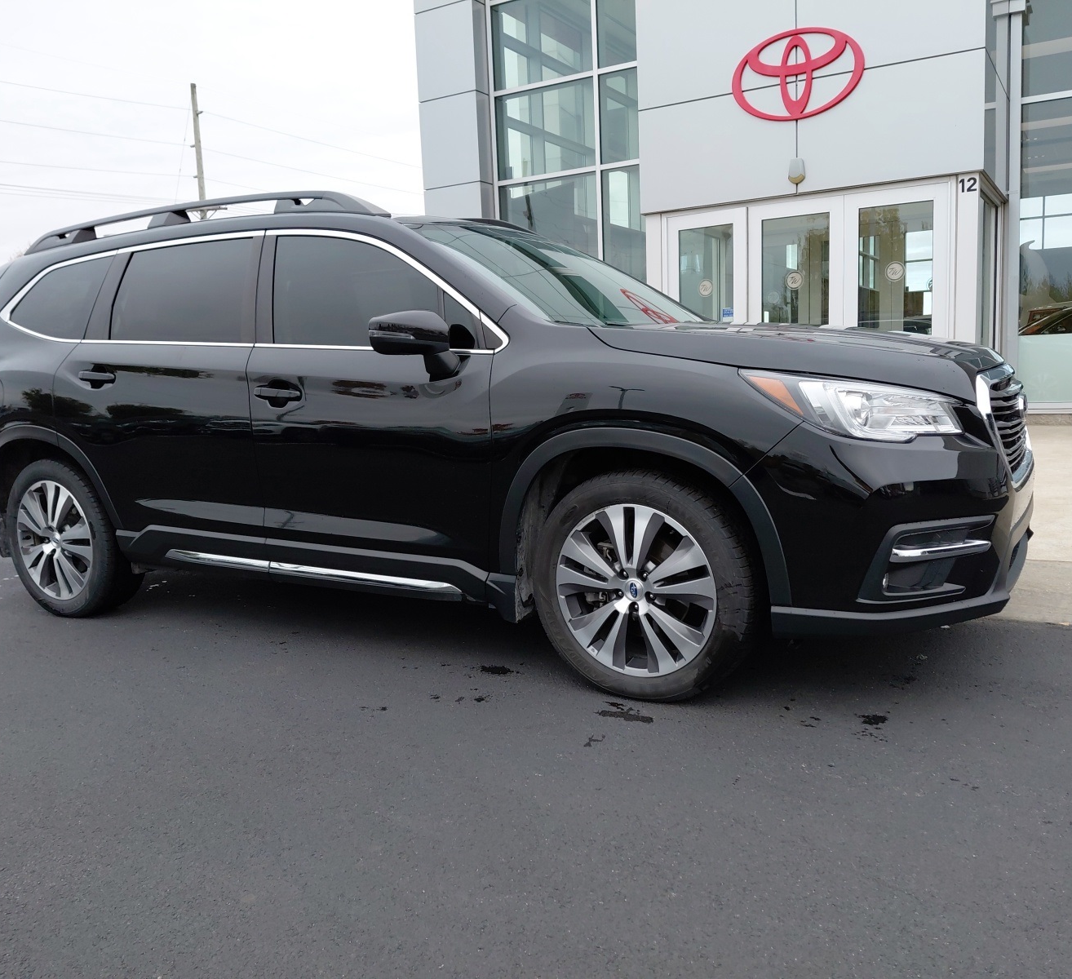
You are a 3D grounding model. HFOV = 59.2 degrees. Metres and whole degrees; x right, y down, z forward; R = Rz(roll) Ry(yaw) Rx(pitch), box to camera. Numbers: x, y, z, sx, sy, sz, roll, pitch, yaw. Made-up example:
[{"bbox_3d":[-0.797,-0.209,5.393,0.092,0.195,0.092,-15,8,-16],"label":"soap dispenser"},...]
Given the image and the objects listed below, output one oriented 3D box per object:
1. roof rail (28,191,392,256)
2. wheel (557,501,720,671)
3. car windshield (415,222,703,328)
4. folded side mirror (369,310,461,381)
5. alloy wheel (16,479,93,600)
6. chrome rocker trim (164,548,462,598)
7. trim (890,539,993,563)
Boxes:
[{"bbox_3d":[-1.533,-1.136,4.101,2.280,0.145,0.080,2,10,29],"label":"roof rail"},{"bbox_3d":[0.349,0.299,2.998,0.547,0.547,0.200,2,10,31],"label":"wheel"},{"bbox_3d":[0.180,-0.863,3.842,0.870,0.130,1.520,37,25,19],"label":"car windshield"},{"bbox_3d":[-0.399,-0.469,3.095,0.275,0.218,0.190,-3,8,0],"label":"folded side mirror"},{"bbox_3d":[-2.166,0.219,4.419,0.547,0.547,0.200,2,10,29],"label":"alloy wheel"},{"bbox_3d":[-0.898,0.308,3.577,1.480,0.065,0.050,2,10,29],"label":"chrome rocker trim"},{"bbox_3d":[1.129,0.168,2.651,0.310,0.042,0.060,-5,9,-13],"label":"trim"}]

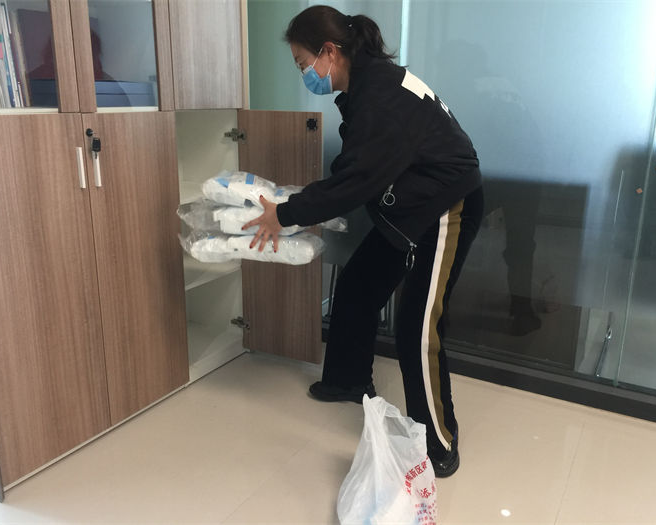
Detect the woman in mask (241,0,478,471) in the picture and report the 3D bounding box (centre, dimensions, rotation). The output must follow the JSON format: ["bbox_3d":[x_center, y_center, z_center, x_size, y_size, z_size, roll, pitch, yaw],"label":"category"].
[{"bbox_3d":[0.106,-0.097,1.957,0.780,1.420,0.530,4,15,13],"label":"woman in mask"}]

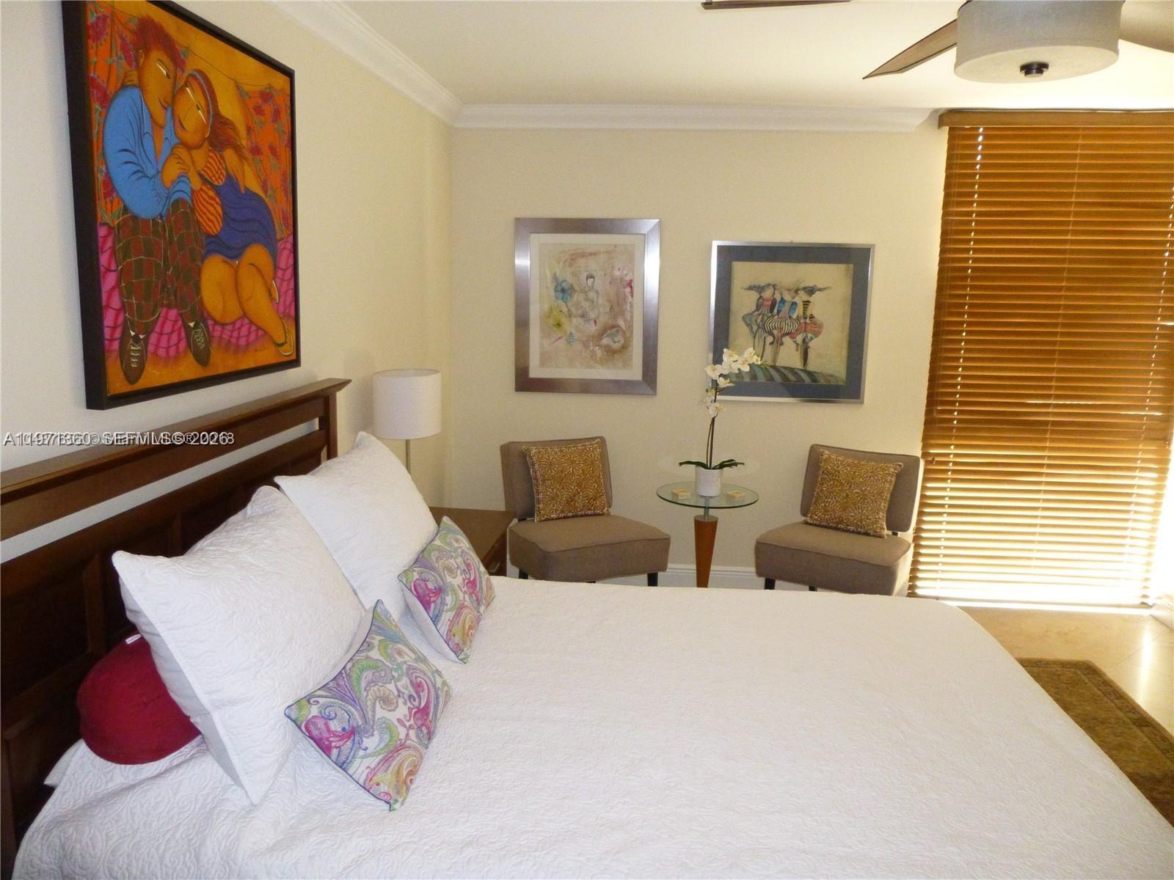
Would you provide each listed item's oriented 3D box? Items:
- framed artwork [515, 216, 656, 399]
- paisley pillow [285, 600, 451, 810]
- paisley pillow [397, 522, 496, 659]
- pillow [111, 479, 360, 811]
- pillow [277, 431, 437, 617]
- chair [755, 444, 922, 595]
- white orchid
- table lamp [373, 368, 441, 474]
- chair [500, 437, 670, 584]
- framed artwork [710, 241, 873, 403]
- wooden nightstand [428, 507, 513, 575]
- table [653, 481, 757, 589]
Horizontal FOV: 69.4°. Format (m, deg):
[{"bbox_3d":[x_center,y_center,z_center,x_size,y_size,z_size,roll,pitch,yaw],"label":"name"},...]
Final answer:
[{"bbox_3d":[-0.002,-0.665,4.256,0.718,0.866,0.030,2,10,5],"label":"framed artwork"},{"bbox_3d":[-0.441,0.552,1.829,0.130,0.285,0.485,-42,6,12],"label":"paisley pillow"},{"bbox_3d":[-0.365,0.396,2.356,0.130,0.300,0.480,-32,6,11],"label":"paisley pillow"},{"bbox_3d":[-0.675,0.384,1.779,0.180,0.530,0.570,-24,7,10],"label":"pillow"},{"bbox_3d":[-0.609,0.267,2.379,0.180,0.530,0.570,-24,7,10],"label":"pillow"},{"bbox_3d":[1.213,0.516,4.029,0.600,0.860,0.650,7,12,29],"label":"chair"},{"bbox_3d":[0.603,-0.129,3.878,0.353,0.557,0.220,2,10,5],"label":"white orchid"},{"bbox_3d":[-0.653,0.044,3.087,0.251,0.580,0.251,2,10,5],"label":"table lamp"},{"bbox_3d":[-0.030,0.454,4.051,0.600,0.830,0.650,-4,11,-25],"label":"chair"},{"bbox_3d":[0.994,-0.573,4.175,0.768,0.770,0.025,2,10,5],"label":"framed artwork"},{"bbox_3d":[-0.588,0.701,3.369,0.490,0.670,0.740,2,11,6],"label":"wooden nightstand"},{"bbox_3d":[0.583,0.584,4.219,0.495,0.630,0.495,2,11,6],"label":"table"}]

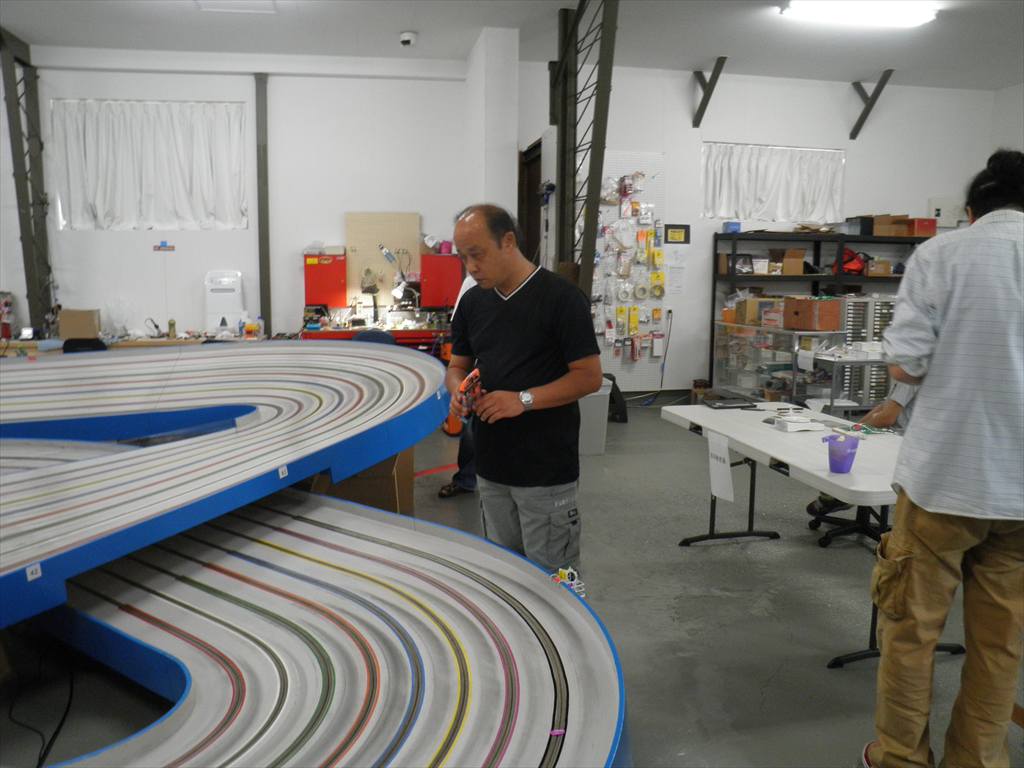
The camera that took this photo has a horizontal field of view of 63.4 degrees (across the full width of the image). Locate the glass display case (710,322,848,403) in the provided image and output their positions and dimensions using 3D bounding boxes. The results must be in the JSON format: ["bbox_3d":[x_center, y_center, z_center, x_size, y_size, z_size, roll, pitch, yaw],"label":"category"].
[{"bbox_3d":[2.351,-0.044,7.431,0.500,0.950,1.530,-1,8,-10],"label":"glass display case"}]

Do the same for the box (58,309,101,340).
[{"bbox_3d":[-3.975,-0.561,7.676,0.347,0.271,0.260,-1,8,-9],"label":"box"}]

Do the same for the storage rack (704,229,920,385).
[{"bbox_3d":[3.373,-0.681,8.958,2.400,1.820,0.450,-1,8,-12],"label":"storage rack"}]

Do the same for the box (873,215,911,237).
[{"bbox_3d":[3.986,-1.698,8.916,0.417,0.218,0.300,-1,8,-12],"label":"box"}]

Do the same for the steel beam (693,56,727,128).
[{"bbox_3d":[1.934,-2.843,8.137,0.080,0.580,0.560,-1,8,-13],"label":"steel beam"}]

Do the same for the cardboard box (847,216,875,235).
[{"bbox_3d":[3.719,-1.672,8.828,0.155,0.186,0.240,-1,8,-12],"label":"cardboard box"}]

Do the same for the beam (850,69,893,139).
[{"bbox_3d":[3.704,-2.871,8.539,0.080,0.580,0.560,-1,8,-13],"label":"beam"}]

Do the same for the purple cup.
[{"bbox_3d":[1.166,0.249,2.946,0.120,0.122,0.108,4,8,22],"label":"purple cup"}]

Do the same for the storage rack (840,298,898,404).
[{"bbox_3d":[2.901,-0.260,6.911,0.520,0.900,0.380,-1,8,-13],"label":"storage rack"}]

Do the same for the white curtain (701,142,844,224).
[{"bbox_3d":[2.732,-2.098,8.660,1.620,0.790,0.090,-1,8,-13],"label":"white curtain"}]

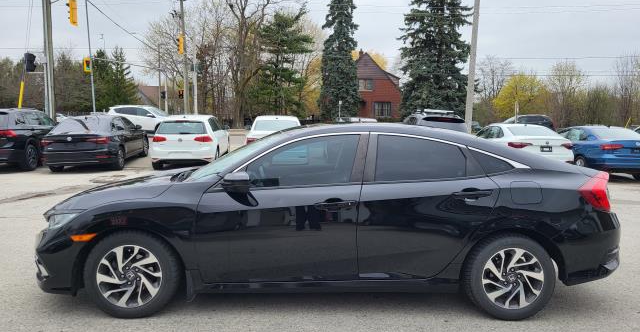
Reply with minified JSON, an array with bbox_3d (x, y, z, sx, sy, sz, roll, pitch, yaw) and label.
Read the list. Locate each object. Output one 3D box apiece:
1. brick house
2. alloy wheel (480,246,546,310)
[{"bbox_3d":[5.369,-9.592,58.000,9.000,8.500,10.000,1,6,3],"label":"brick house"},{"bbox_3d":[1.377,0.798,3.502,0.440,0.440,0.180,1,5,-2],"label":"alloy wheel"}]

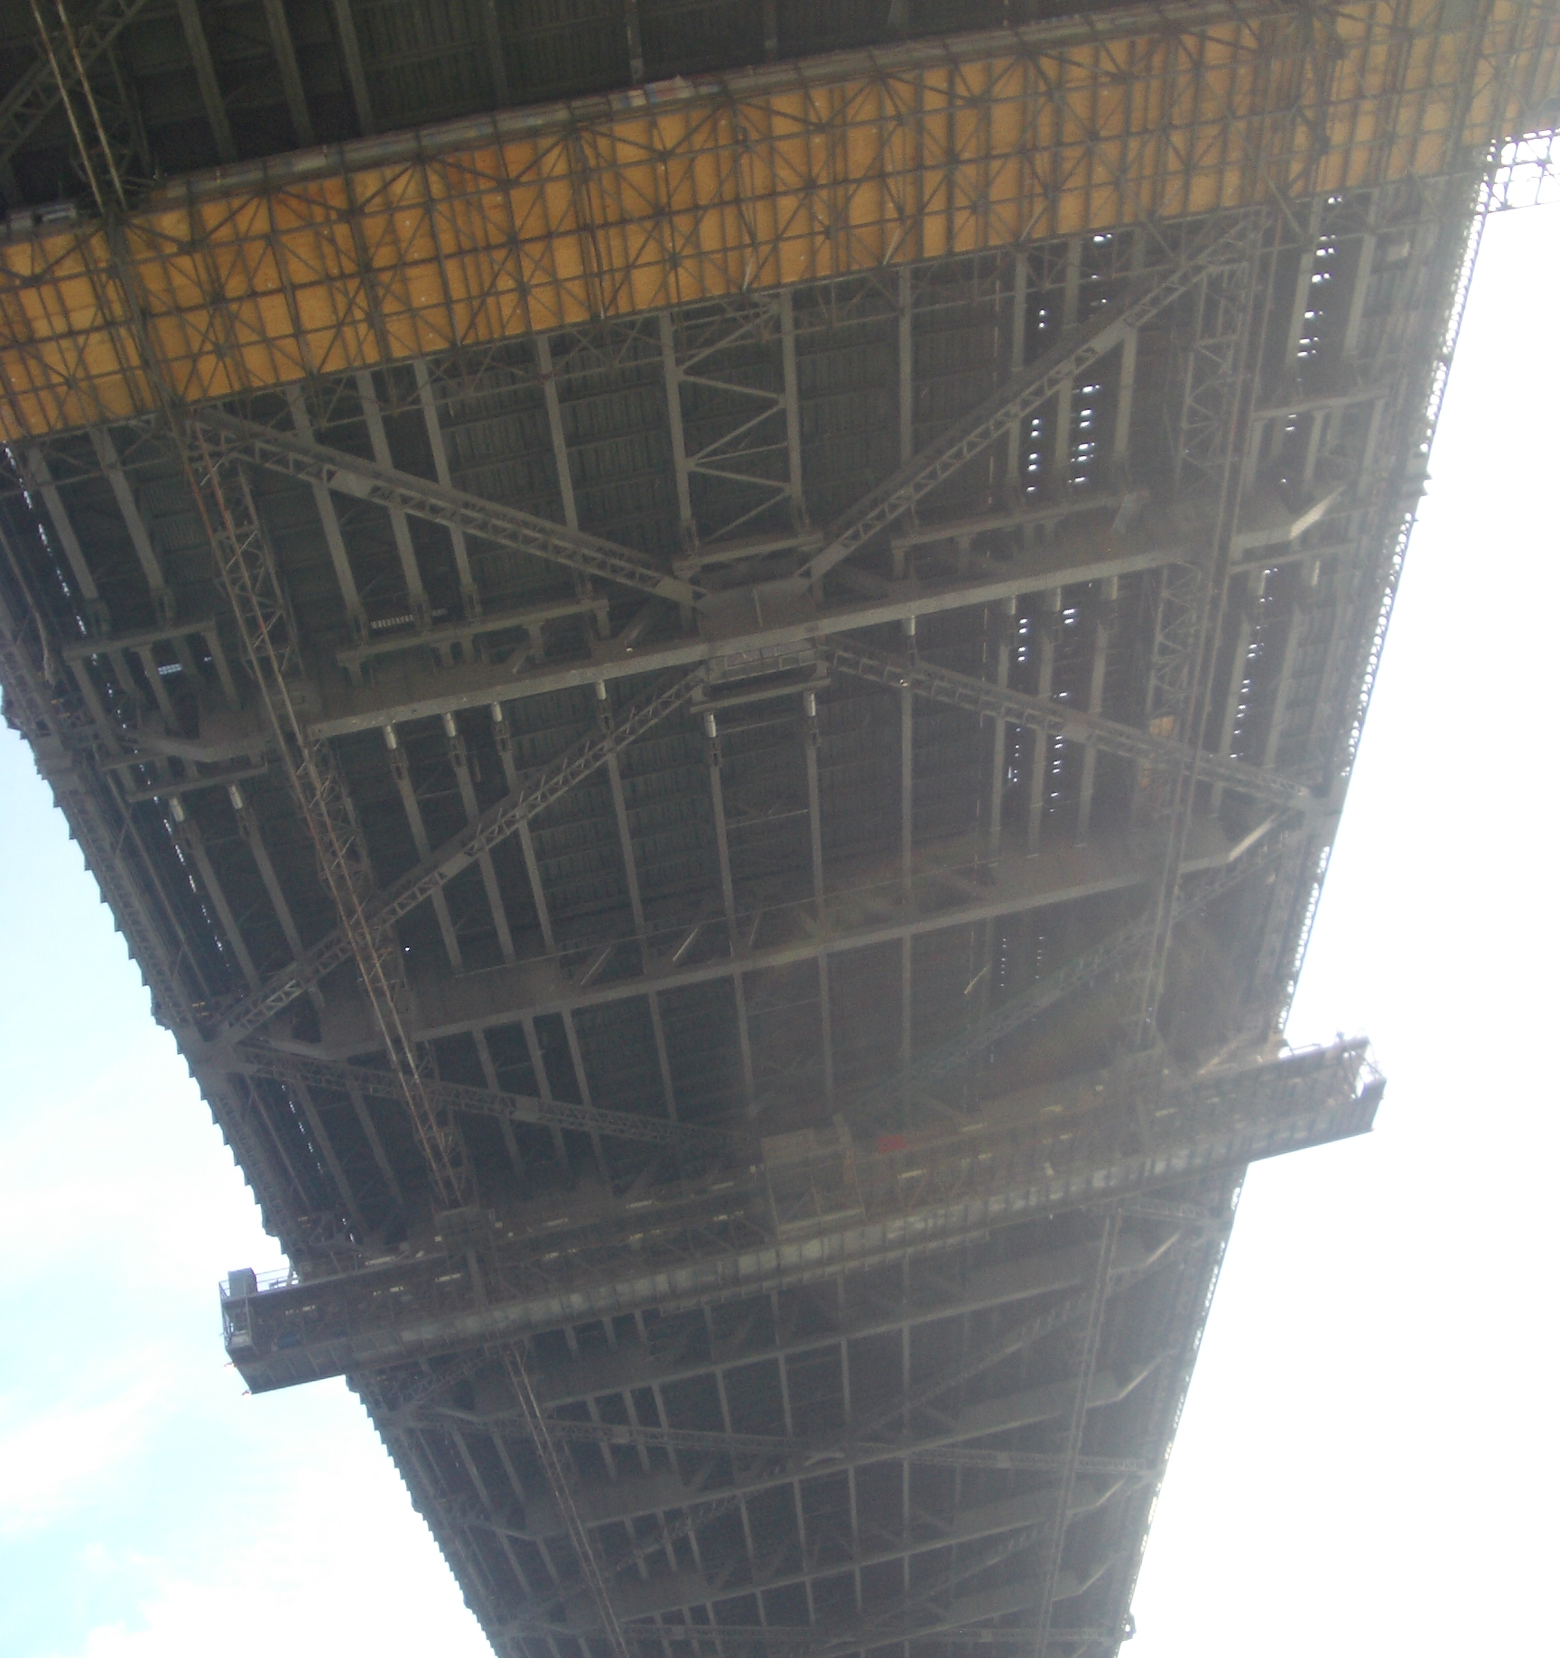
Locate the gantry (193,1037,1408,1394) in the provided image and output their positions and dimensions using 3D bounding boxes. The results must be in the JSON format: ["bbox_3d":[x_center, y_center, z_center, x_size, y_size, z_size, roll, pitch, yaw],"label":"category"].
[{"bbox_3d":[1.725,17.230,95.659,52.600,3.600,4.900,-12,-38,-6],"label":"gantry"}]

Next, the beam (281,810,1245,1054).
[{"bbox_3d":[0.145,3.915,85.643,40.500,3.100,0.900,-12,-38,-6],"label":"beam"}]

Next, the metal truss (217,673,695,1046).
[{"bbox_3d":[-12.368,1.389,78.436,25.610,0.850,0.800,-35,-42,22],"label":"metal truss"}]

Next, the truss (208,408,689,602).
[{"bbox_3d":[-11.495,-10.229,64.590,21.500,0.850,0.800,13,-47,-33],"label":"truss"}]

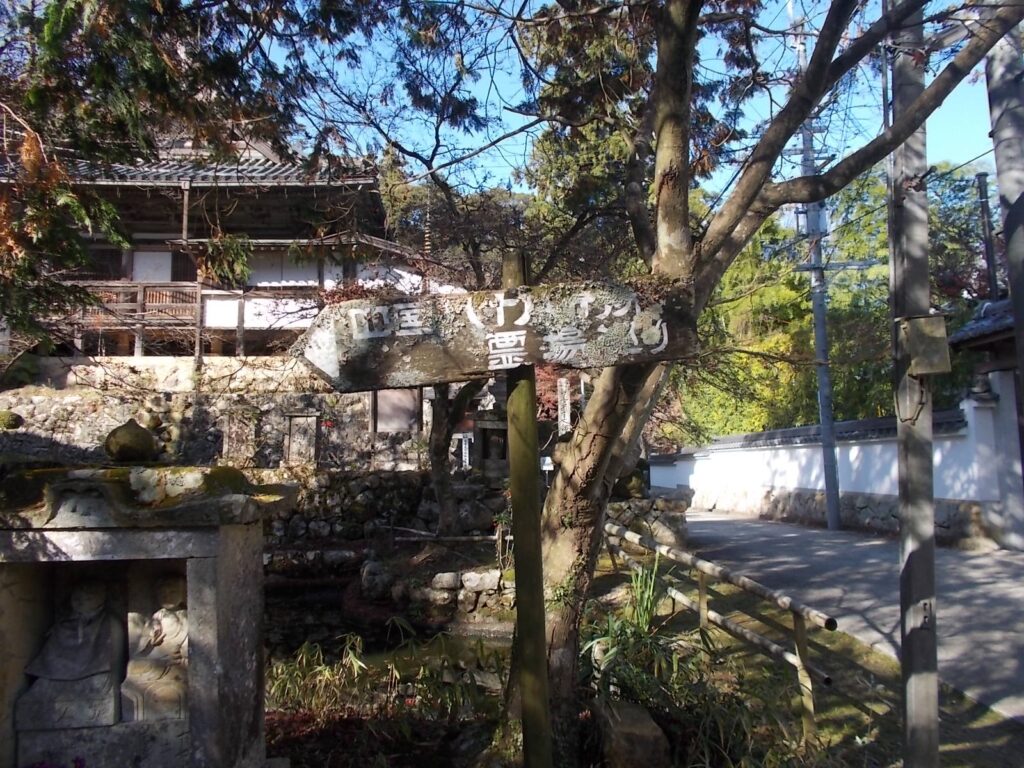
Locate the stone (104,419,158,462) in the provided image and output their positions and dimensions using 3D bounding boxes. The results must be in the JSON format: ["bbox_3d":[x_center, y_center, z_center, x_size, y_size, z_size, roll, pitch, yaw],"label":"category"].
[{"bbox_3d":[-1.362,0.206,2.750,0.184,0.165,0.184,-1,-7,0],"label":"stone"}]

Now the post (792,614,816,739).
[{"bbox_3d":[1.625,1.627,4.264,0.075,0.701,0.075,-3,-7,0],"label":"post"}]

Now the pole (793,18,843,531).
[{"bbox_3d":[7.471,-2.925,18.833,0.320,12.833,0.320,-1,-7,0],"label":"pole"}]

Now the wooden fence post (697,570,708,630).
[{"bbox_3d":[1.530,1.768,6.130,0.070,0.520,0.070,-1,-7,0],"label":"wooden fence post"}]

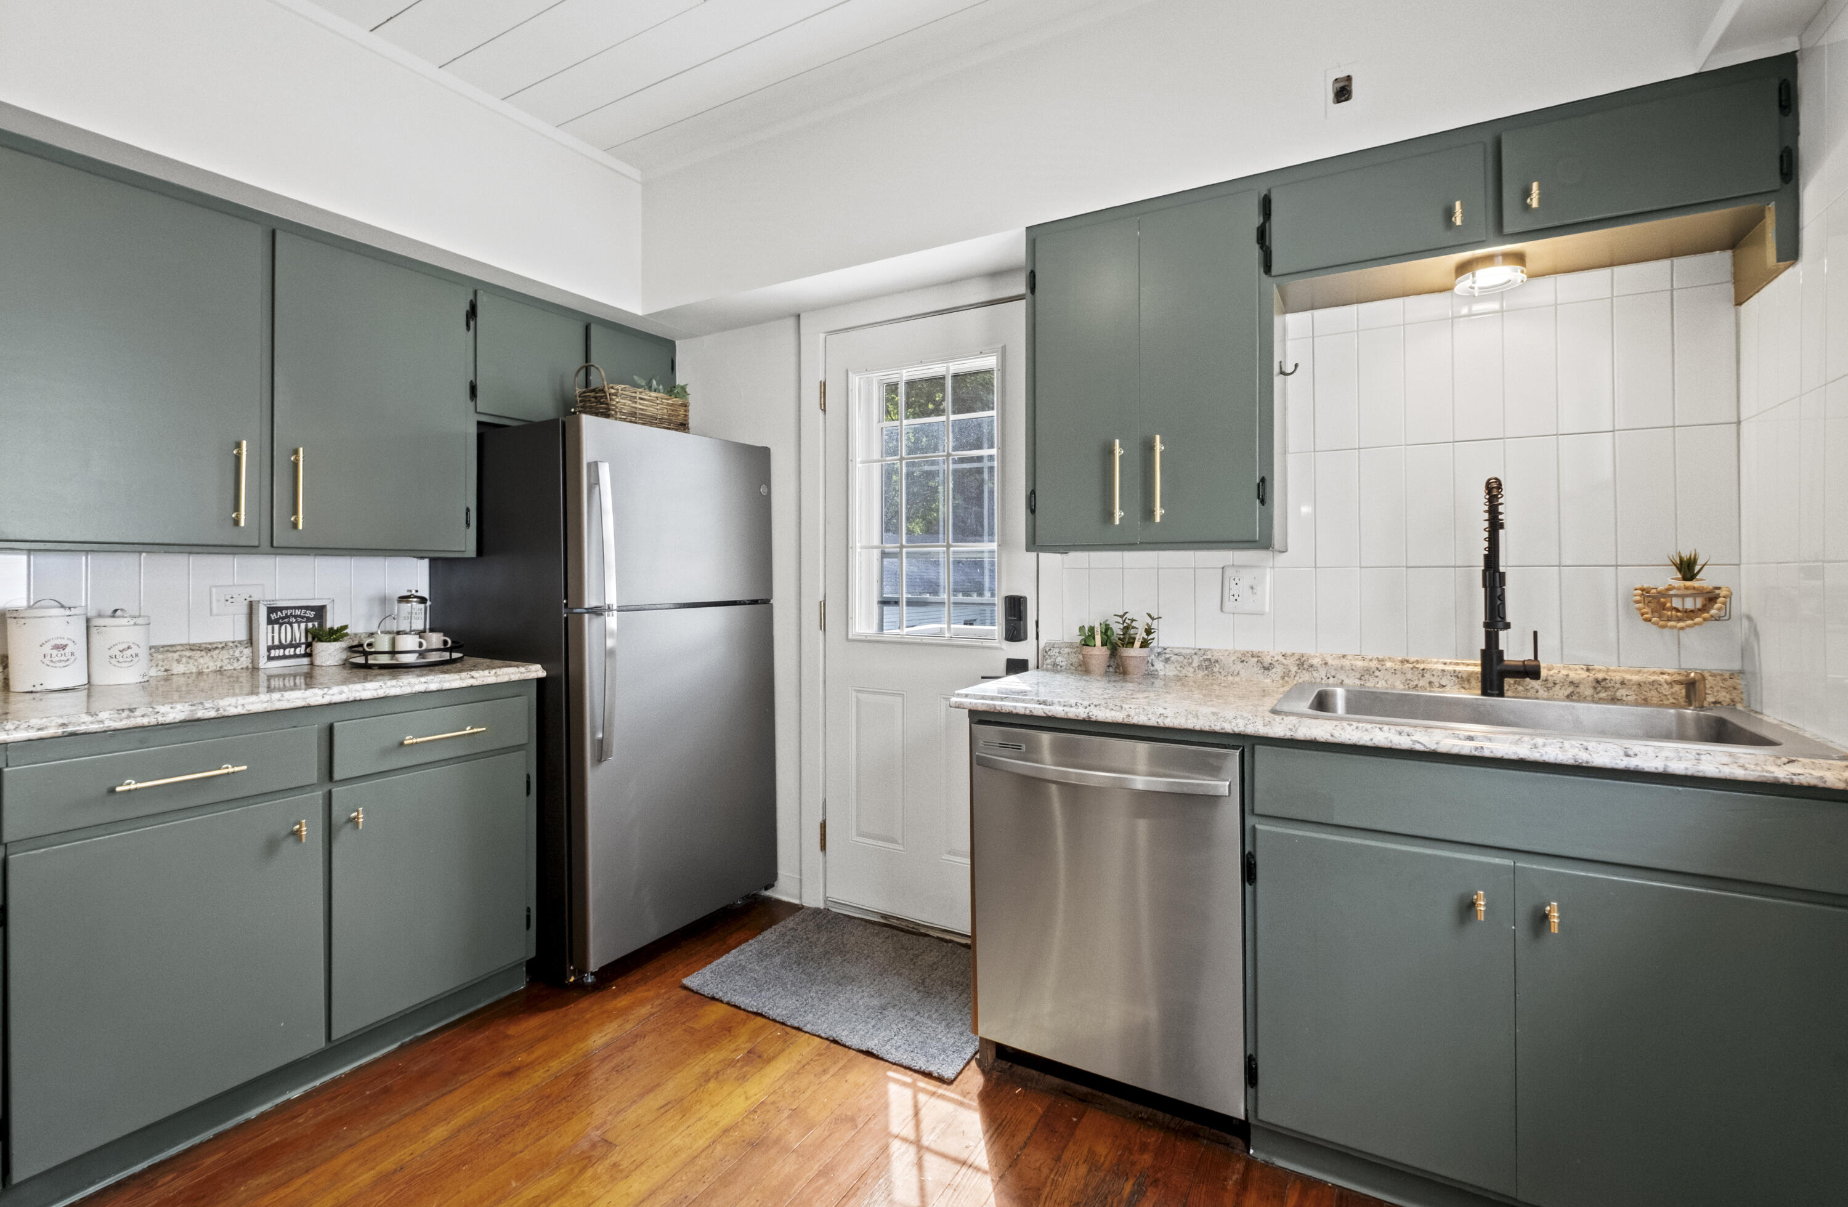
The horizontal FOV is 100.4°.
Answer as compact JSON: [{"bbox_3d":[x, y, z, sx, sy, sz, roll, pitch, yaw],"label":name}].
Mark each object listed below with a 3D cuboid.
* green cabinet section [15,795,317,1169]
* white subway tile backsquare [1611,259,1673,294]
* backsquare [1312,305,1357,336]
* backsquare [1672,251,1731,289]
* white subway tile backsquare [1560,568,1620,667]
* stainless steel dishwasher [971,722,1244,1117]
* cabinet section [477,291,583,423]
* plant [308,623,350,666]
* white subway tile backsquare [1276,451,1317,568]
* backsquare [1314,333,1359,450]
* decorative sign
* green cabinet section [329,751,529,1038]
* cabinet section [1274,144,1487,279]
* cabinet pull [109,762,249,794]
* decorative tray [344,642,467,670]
[{"bbox_3d":[-1.545,0.752,1.610,0.028,0.603,0.482,1,1,32],"label":"green cabinet section"},{"bbox_3d":[1.585,-0.713,1.700,0.097,0.065,0.010,0,1,30],"label":"white subway tile backsquare"},{"bbox_3d":[1.088,-0.744,2.035,0.102,0.065,0.010,1,1,28],"label":"backsquare"},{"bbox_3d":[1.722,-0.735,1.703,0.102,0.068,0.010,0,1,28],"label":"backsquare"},{"bbox_3d":[1.513,0.029,1.749,0.100,0.222,0.010,0,1,29],"label":"white subway tile backsquare"},{"bbox_3d":[0.525,0.669,1.943,0.605,0.770,0.610,0,1,30],"label":"stainless steel dishwasher"},{"bbox_3d":[-1.286,-0.782,2.533,0.028,0.374,0.381,1,1,32],"label":"cabinet section"},{"bbox_3d":[-1.801,0.123,2.333,0.105,0.127,0.105,0,1,30],"label":"plant"},{"bbox_3d":[1.006,-0.251,2.090,0.100,0.305,0.010,0,1,28],"label":"white subway tile backsquare"},{"bbox_3d":[1.072,-0.548,2.000,0.100,0.303,0.010,0,1,30],"label":"backsquare"},{"bbox_3d":[-1.914,0.089,2.344,0.040,0.195,0.182,0,1,30],"label":"decorative sign"},{"bbox_3d":[-1.284,0.733,2.031,0.028,0.601,0.479,1,1,32],"label":"green cabinet section"},{"bbox_3d":[0.959,-0.830,1.647,0.391,0.196,0.028,1,1,28],"label":"cabinet section"},{"bbox_3d":[-1.544,0.363,1.604,0.036,0.014,0.204,1,1,28],"label":"cabinet pull"},{"bbox_3d":[-1.594,0.157,2.371,0.297,0.055,0.297,0,1,30],"label":"decorative tray"}]

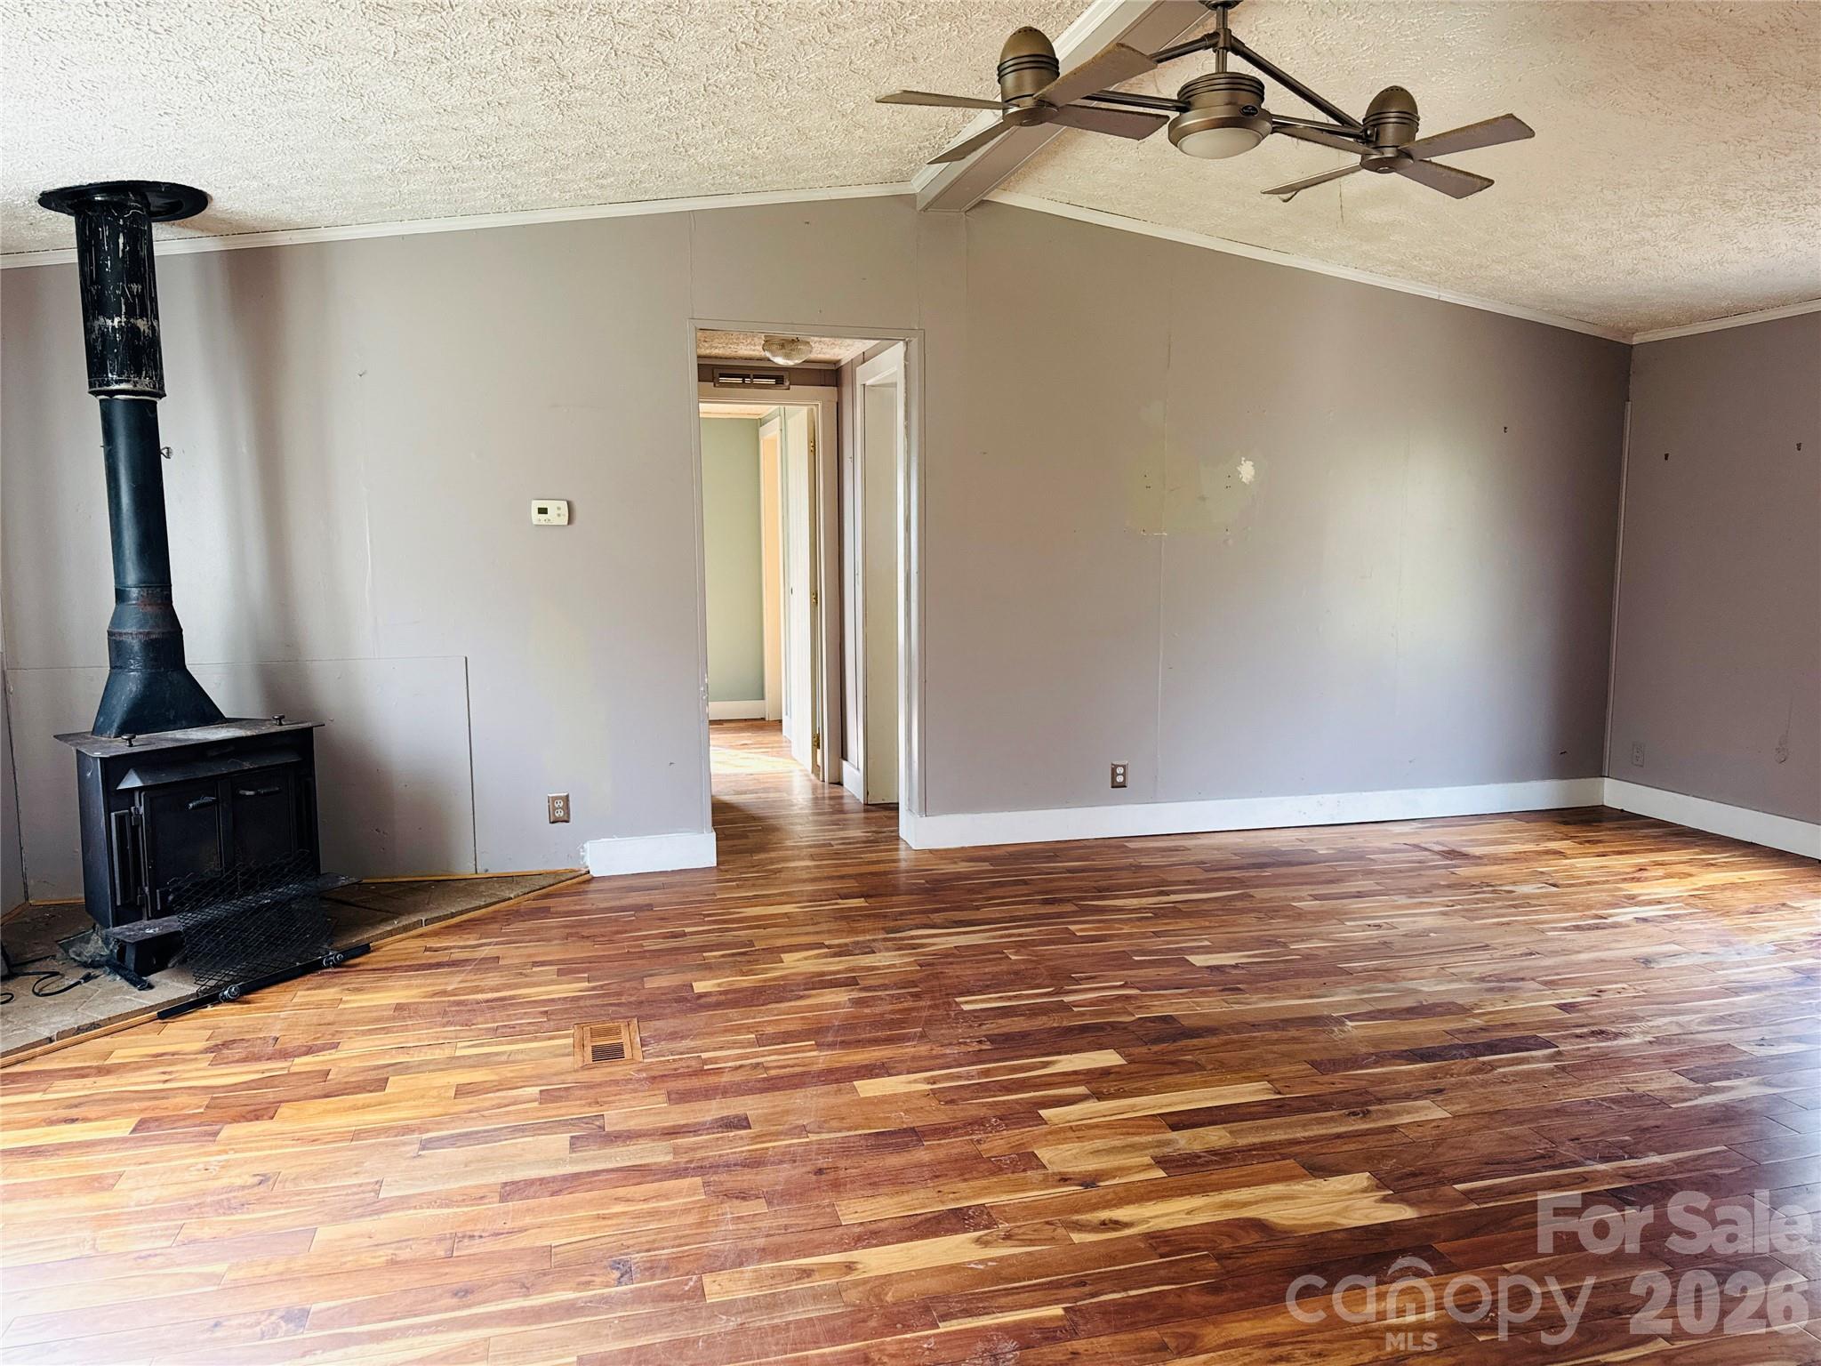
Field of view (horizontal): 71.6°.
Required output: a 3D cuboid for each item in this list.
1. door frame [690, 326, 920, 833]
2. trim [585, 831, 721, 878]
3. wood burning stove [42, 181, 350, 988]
[{"bbox_3d":[-0.408,-0.355,5.224,0.949,2.181,0.130,-2,6,-14],"label":"door frame"},{"bbox_3d":[-1.047,0.687,5.122,0.510,0.139,0.020,-2,6,-14],"label":"trim"},{"bbox_3d":[-2.354,-0.342,4.035,0.702,2.385,0.786,3,7,29],"label":"wood burning stove"}]

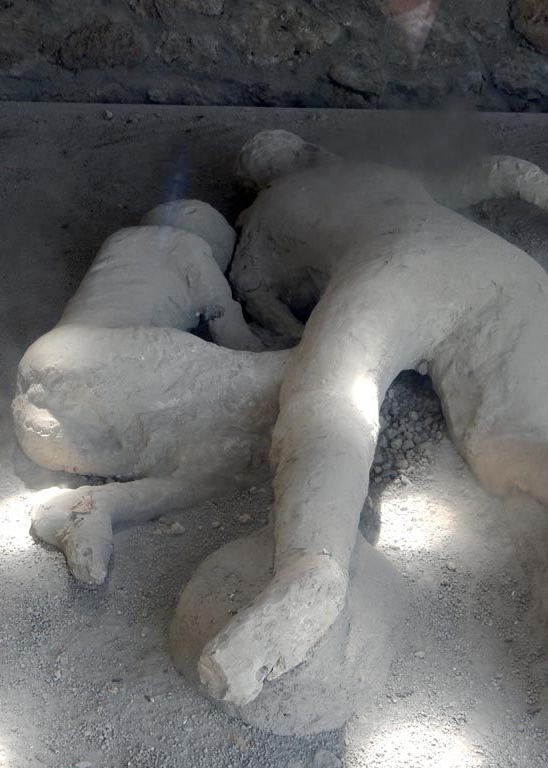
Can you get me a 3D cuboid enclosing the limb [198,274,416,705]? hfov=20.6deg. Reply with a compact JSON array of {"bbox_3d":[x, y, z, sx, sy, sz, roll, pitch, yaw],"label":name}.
[{"bbox_3d":[0.087,0.093,2.205,0.197,0.245,0.885,8,33,12],"label":"limb"}]

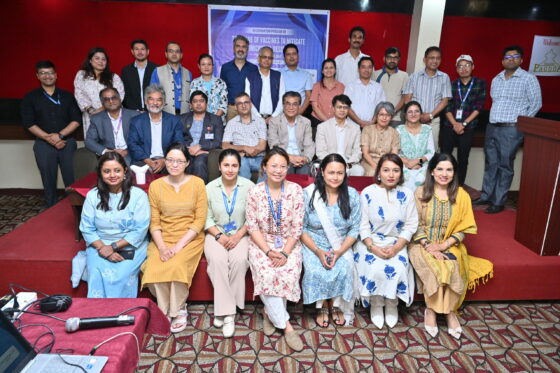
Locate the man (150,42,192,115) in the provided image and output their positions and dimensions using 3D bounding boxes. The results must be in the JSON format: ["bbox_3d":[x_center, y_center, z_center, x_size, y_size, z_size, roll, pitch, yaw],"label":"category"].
[{"bbox_3d":[-1.119,-0.679,4.031,0.470,1.641,0.300,-1,17,-8],"label":"man"}]

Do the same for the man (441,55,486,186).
[{"bbox_3d":[1.930,-0.564,4.027,0.470,1.630,0.310,5,16,17],"label":"man"}]

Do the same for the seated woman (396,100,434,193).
[{"bbox_3d":[1.251,-0.225,3.548,0.430,1.139,0.720,5,17,12],"label":"seated woman"}]

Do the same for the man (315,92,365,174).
[{"bbox_3d":[0.570,-0.286,3.712,0.525,1.212,0.788,2,14,1],"label":"man"}]

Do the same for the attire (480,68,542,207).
[{"bbox_3d":[2.300,-0.476,3.916,0.560,1.440,0.360,7,17,24],"label":"attire"}]

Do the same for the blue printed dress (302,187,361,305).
[{"bbox_3d":[0.385,0.413,2.815,0.450,0.810,0.550,1,16,5],"label":"blue printed dress"}]

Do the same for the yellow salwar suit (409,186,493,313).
[{"bbox_3d":[1.201,0.423,2.709,0.580,0.839,0.600,7,18,18],"label":"yellow salwar suit"}]

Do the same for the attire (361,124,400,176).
[{"bbox_3d":[0.900,-0.226,3.394,0.430,0.680,0.480,3,16,10],"label":"attire"}]

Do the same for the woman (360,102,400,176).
[{"bbox_3d":[0.986,-0.238,3.692,0.454,1.151,0.727,2,14,3],"label":"woman"}]

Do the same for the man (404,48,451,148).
[{"bbox_3d":[1.612,-0.637,4.158,0.545,1.727,0.323,5,15,13],"label":"man"}]

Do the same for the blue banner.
[{"bbox_3d":[-0.148,-1.936,5.343,1.681,1.121,0.030,0,14,-4],"label":"blue banner"}]

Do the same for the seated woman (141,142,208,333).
[{"bbox_3d":[-0.700,0.304,2.653,0.460,1.227,0.640,-1,17,-6],"label":"seated woman"}]

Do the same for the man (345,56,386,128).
[{"bbox_3d":[0.896,-0.601,4.074,0.460,1.544,0.300,3,17,6],"label":"man"}]

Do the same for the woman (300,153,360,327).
[{"bbox_3d":[0.378,0.368,2.802,0.460,1.185,0.620,1,16,5],"label":"woman"}]

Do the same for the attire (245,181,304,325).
[{"bbox_3d":[-0.032,0.431,2.656,0.420,0.927,0.600,1,17,0],"label":"attire"}]

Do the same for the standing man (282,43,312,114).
[{"bbox_3d":[0.160,-0.581,3.939,0.470,1.710,0.310,0,16,0],"label":"standing man"}]

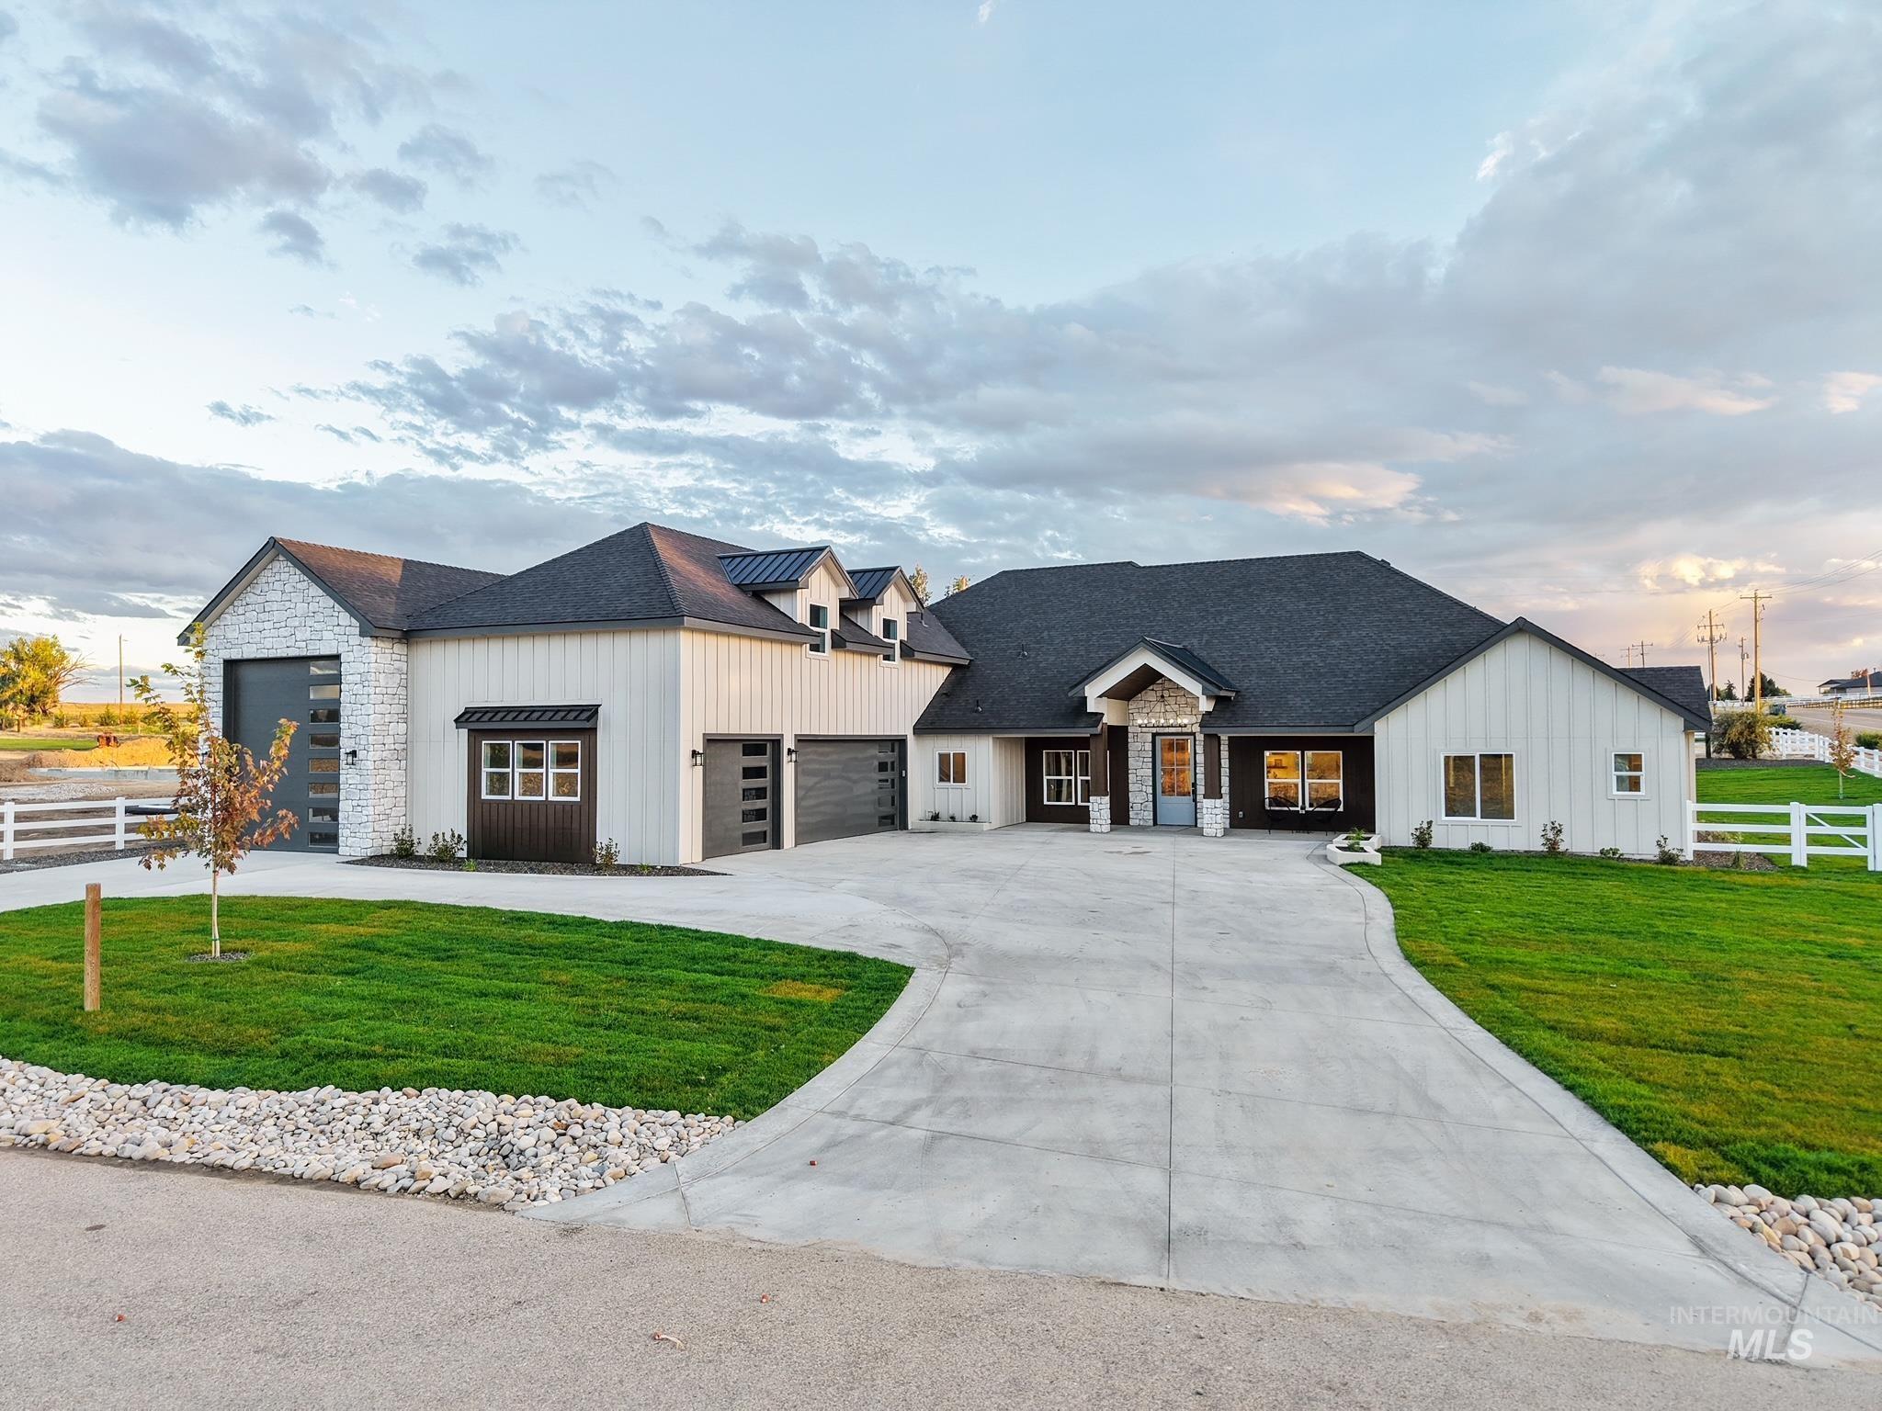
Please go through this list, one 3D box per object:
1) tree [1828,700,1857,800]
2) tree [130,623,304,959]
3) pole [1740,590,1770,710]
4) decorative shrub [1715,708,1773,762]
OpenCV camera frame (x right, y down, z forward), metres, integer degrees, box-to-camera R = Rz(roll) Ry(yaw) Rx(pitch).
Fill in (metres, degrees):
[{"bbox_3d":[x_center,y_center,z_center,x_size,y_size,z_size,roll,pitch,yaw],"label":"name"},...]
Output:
[{"bbox_3d":[34.561,1.704,50.054,1.000,3.805,1.000,-1,-2,35],"label":"tree"},{"bbox_3d":[-8.881,1.056,16.057,1.850,4.056,1.800,1,-2,-29],"label":"tree"},{"bbox_3d":[72.038,-3.903,115.178,2.440,12.606,0.400,-1,-2,25],"label":"pole"},{"bbox_3d":[42.448,1.458,69.040,2.800,2.839,2.700,-1,-2,32],"label":"decorative shrub"}]

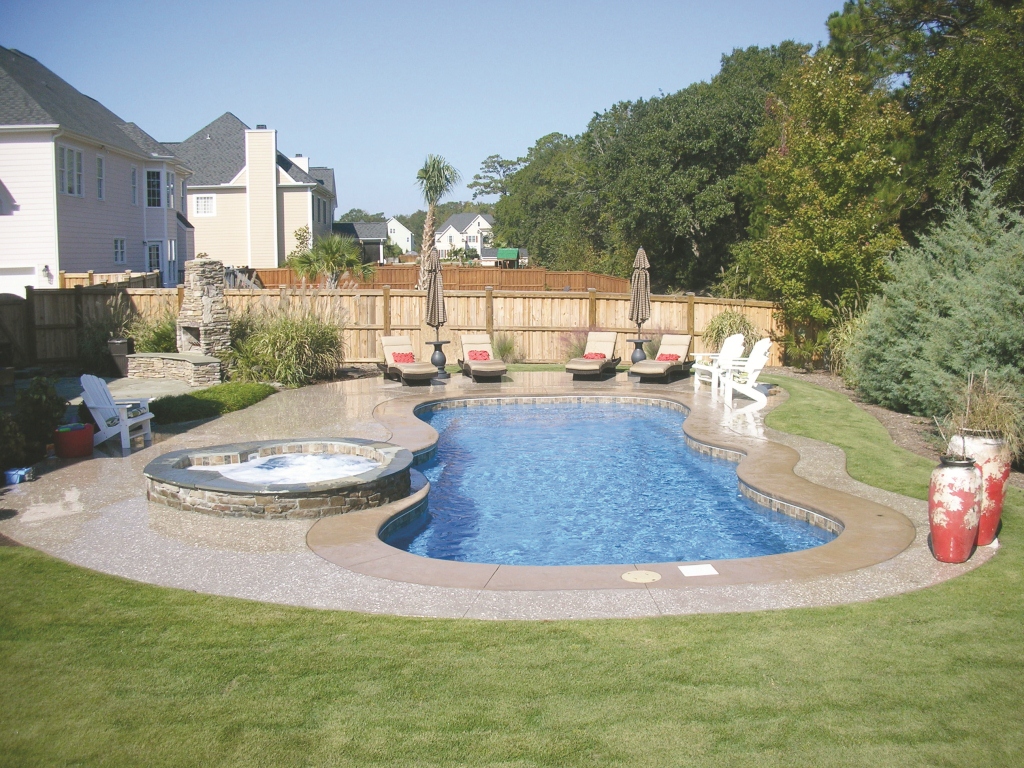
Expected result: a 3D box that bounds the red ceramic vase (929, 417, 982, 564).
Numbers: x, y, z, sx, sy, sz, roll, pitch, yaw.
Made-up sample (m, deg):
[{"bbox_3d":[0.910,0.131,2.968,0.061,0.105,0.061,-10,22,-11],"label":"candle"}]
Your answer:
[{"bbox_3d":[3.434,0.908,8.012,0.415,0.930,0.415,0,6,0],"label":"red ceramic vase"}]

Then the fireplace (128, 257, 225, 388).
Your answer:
[{"bbox_3d":[-6.623,-1.315,21.159,2.400,2.450,1.430,5,9,41],"label":"fireplace"}]

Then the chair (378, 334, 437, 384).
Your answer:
[{"bbox_3d":[-2.055,-0.462,20.442,0.700,0.840,1.950,-3,7,-21],"label":"chair"}]

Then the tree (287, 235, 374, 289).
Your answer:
[{"bbox_3d":[-5.726,-3.123,32.868,2.650,3.213,2.650,0,7,0],"label":"tree"}]

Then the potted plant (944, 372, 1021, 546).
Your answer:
[{"bbox_3d":[4.320,0.667,9.510,0.720,1.580,0.720,0,7,0],"label":"potted plant"}]

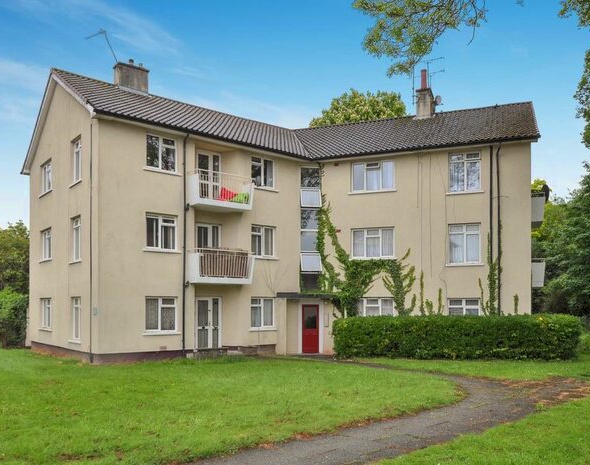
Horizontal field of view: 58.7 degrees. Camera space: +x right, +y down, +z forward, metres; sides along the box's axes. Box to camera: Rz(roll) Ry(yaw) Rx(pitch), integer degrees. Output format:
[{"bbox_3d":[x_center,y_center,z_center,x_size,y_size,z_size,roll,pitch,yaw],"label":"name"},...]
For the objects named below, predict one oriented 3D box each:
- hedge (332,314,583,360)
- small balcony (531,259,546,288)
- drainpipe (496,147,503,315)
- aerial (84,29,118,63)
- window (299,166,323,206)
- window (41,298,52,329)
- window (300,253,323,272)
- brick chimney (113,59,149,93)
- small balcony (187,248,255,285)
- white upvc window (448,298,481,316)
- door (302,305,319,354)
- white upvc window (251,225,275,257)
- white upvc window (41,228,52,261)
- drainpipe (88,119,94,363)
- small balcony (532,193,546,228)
[{"bbox_3d":[5.423,3.688,18.508,8.100,1.460,1.300,-1,-5,18],"label":"hedge"},{"bbox_3d":[10.103,1.781,22.157,0.780,1.162,2.192,-1,-4,20],"label":"small balcony"},{"bbox_3d":[7.465,0.301,19.143,0.150,7.137,0.160,-1,-3,21],"label":"drainpipe"},{"bbox_3d":[-7.574,-7.319,20.526,1.253,1.331,0.450,0,-4,0],"label":"aerial"},{"bbox_3d":[0.636,-1.868,21.527,0.900,1.663,0.160,1,-5,-8],"label":"window"},{"bbox_3d":[-10.203,3.365,21.517,0.140,1.313,1.659,4,-6,-38],"label":"window"},{"bbox_3d":[0.665,1.224,21.400,0.860,0.780,0.200,1,-3,-10],"label":"window"},{"bbox_3d":[-6.544,-6.252,21.014,1.206,1.354,0.539,3,-5,-39],"label":"brick chimney"},{"bbox_3d":[-2.575,1.222,18.572,2.252,1.183,0.900,4,-6,-38],"label":"small balcony"},{"bbox_3d":[6.329,3.238,19.630,1.159,1.535,0.140,-2,-5,21],"label":"white upvc window"},{"bbox_3d":[0.639,3.925,21.218,0.715,1.995,0.080,1,-5,-8],"label":"door"},{"bbox_3d":[-1.206,0.350,20.370,1.144,1.243,0.120,2,-4,-37],"label":"white upvc window"},{"bbox_3d":[-10.203,0.523,21.517,0.140,1.293,1.659,4,-6,-38],"label":"white upvc window"},{"bbox_3d":[-6.488,0.335,16.719,0.110,7.620,0.100,2,-4,-39],"label":"drainpipe"},{"bbox_3d":[10.283,-0.898,22.466,0.850,1.150,2.000,-1,-3,20],"label":"small balcony"}]

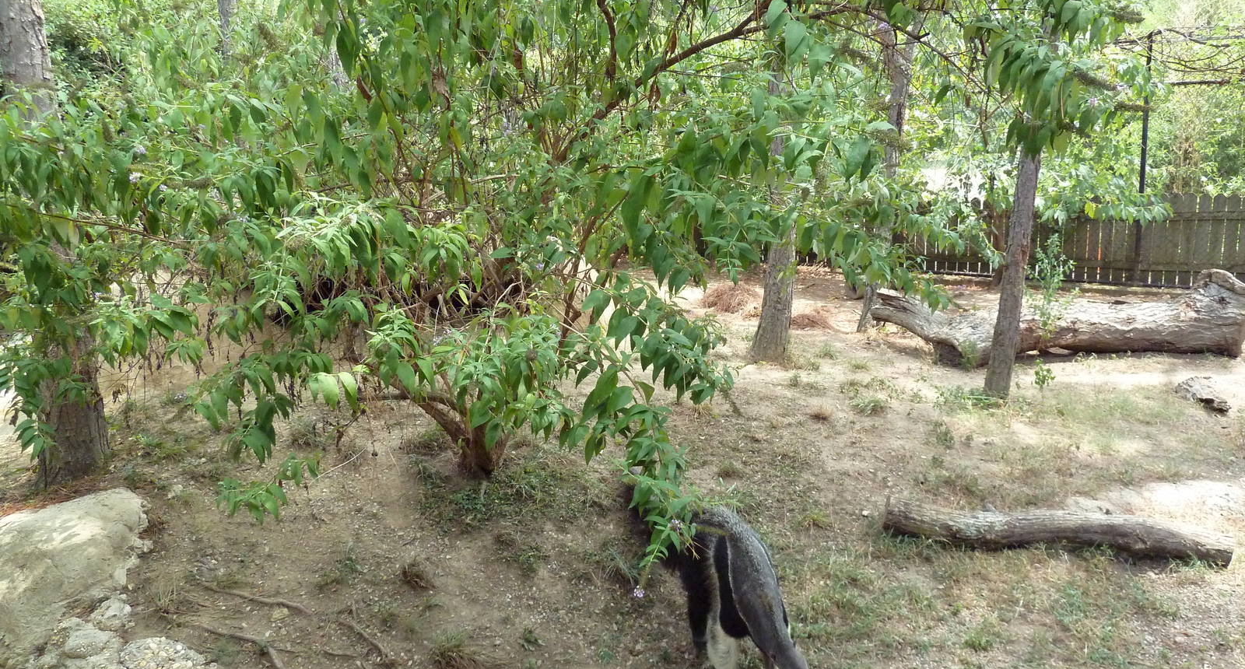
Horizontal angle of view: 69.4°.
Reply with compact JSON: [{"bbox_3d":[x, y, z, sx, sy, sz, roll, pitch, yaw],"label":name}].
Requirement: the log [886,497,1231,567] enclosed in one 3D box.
[{"bbox_3d":[1.936,0.907,4.104,1.428,0.155,0.200,2,11,21],"label":"log"}]

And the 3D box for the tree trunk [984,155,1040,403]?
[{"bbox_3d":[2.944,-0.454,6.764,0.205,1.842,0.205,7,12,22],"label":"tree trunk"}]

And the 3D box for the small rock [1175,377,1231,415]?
[{"bbox_3d":[4.114,0.431,6.370,0.330,0.160,0.360,1,10,17],"label":"small rock"}]

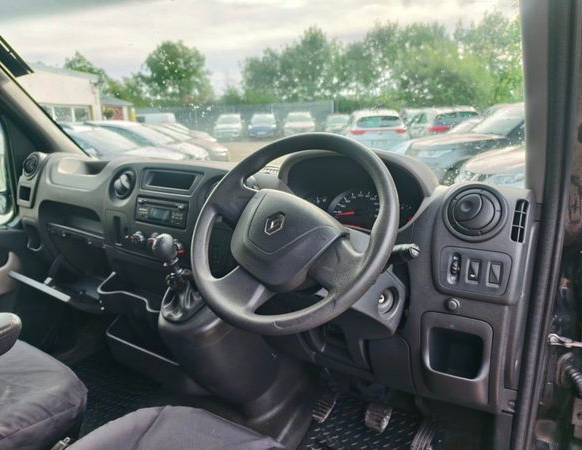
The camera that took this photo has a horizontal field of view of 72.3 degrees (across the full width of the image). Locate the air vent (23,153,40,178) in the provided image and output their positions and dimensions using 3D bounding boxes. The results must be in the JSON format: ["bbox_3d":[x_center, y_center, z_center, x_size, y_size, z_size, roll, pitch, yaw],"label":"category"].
[{"bbox_3d":[-0.957,-0.219,1.470,0.095,0.095,0.035,9,4,29],"label":"air vent"}]

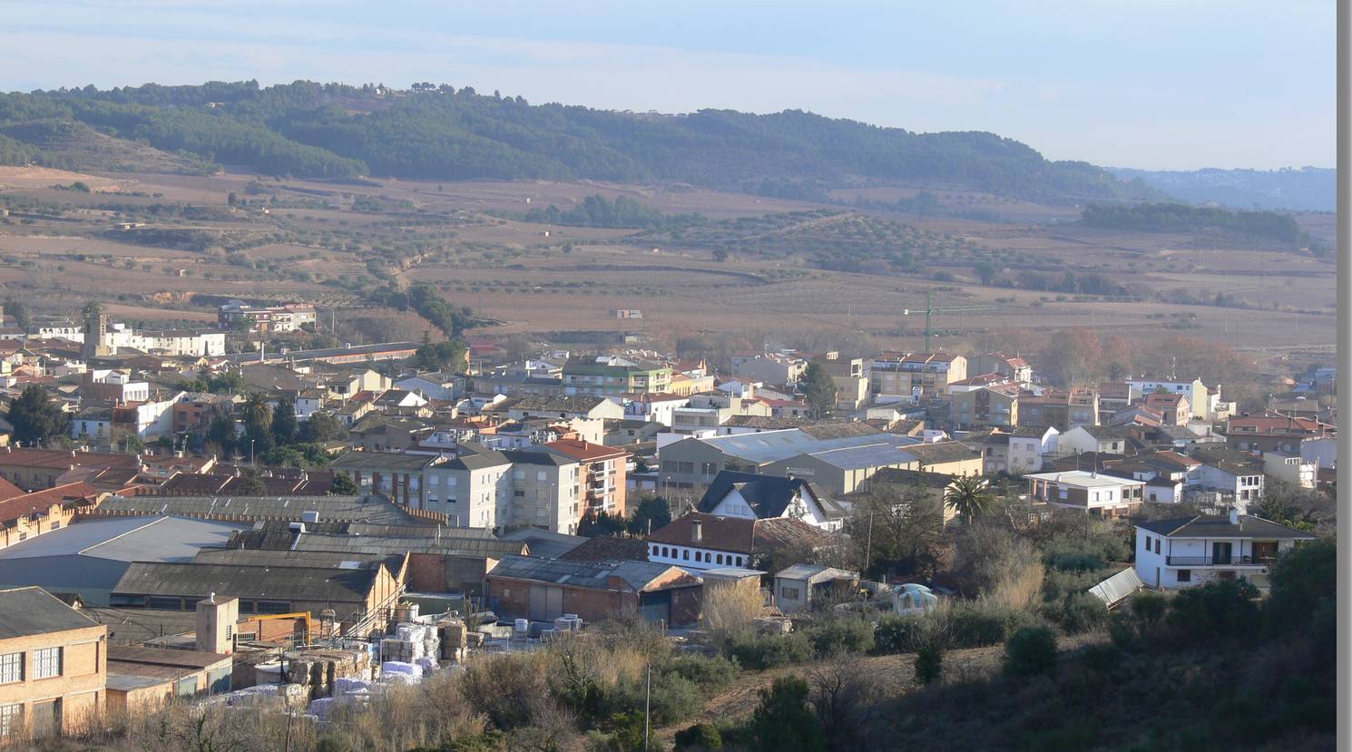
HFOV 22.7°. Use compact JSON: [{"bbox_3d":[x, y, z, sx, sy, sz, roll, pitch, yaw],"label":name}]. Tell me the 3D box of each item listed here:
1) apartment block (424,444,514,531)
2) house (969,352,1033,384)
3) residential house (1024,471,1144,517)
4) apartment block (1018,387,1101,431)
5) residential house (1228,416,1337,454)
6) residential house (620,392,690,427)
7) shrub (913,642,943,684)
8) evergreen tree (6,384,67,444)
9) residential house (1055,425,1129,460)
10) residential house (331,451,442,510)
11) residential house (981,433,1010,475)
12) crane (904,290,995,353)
[{"bbox_3d":[-33.141,19.204,536.803,8.700,12.600,15.300,3,4,23],"label":"apartment block"},{"bbox_3d":[100.537,-1.679,1040.502,14.500,10.446,12.000,2,4,30],"label":"house"},{"bbox_3d":[57.131,16.636,468.559,10.900,4.700,13.650,4,4,43],"label":"residential house"},{"bbox_3d":[90.552,7.991,796.352,18.500,10.600,12.000,2,3,11],"label":"apartment block"},{"bbox_3d":[119.175,12.448,664.432,20.160,8.000,11.500,2,3,6],"label":"residential house"},{"bbox_3d":[-4.447,8.304,779.064,7.750,8.600,17.090,3,4,31],"label":"residential house"},{"bbox_3d":[18.976,21.759,253.705,2.300,3.149,2.300,0,3,0],"label":"shrub"},{"bbox_3d":[-129.174,8.199,680.136,12.262,13.230,12.262,1,3,-11],"label":"evergreen tree"},{"bbox_3d":[79.915,13.409,649.154,8.200,7.586,12.000,2,4,32],"label":"residential house"},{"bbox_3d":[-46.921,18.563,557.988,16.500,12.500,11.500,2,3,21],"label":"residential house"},{"bbox_3d":[64.309,15.075,659.480,6.300,7.961,9.000,2,4,30],"label":"residential house"},{"bbox_3d":[79.193,-10.573,975.829,2.000,28.600,41.000,4,4,43],"label":"crane"}]

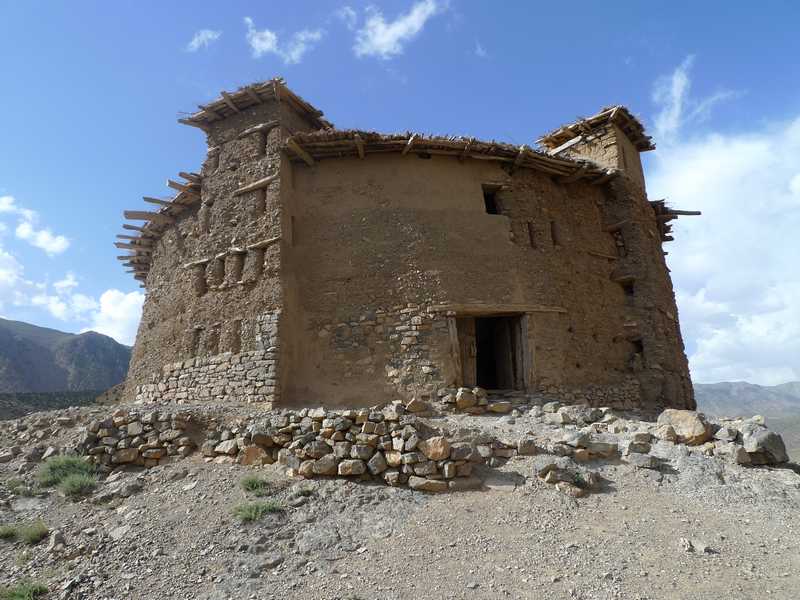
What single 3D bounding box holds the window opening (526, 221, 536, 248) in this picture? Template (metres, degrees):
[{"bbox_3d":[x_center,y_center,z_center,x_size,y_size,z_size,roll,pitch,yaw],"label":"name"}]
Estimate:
[{"bbox_3d":[3.166,-1.575,13.559,0.267,0.693,0.220,4,-13,-18],"label":"window opening"}]

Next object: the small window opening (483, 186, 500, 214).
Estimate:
[{"bbox_3d":[1.925,-2.120,12.008,0.403,0.604,0.265,4,-10,-22],"label":"small window opening"}]

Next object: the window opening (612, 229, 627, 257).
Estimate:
[{"bbox_3d":[5.623,-1.447,14.096,0.250,0.675,0.337,9,-15,-36],"label":"window opening"}]

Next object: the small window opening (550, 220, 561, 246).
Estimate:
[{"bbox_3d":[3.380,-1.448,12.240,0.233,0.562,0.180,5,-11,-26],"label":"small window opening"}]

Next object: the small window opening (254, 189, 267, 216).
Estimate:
[{"bbox_3d":[-3.236,-2.277,13.030,0.384,0.698,0.220,-8,-13,38],"label":"small window opening"}]

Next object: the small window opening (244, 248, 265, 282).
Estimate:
[{"bbox_3d":[-3.312,-0.777,12.827,0.602,0.789,0.220,-8,-13,38],"label":"small window opening"}]

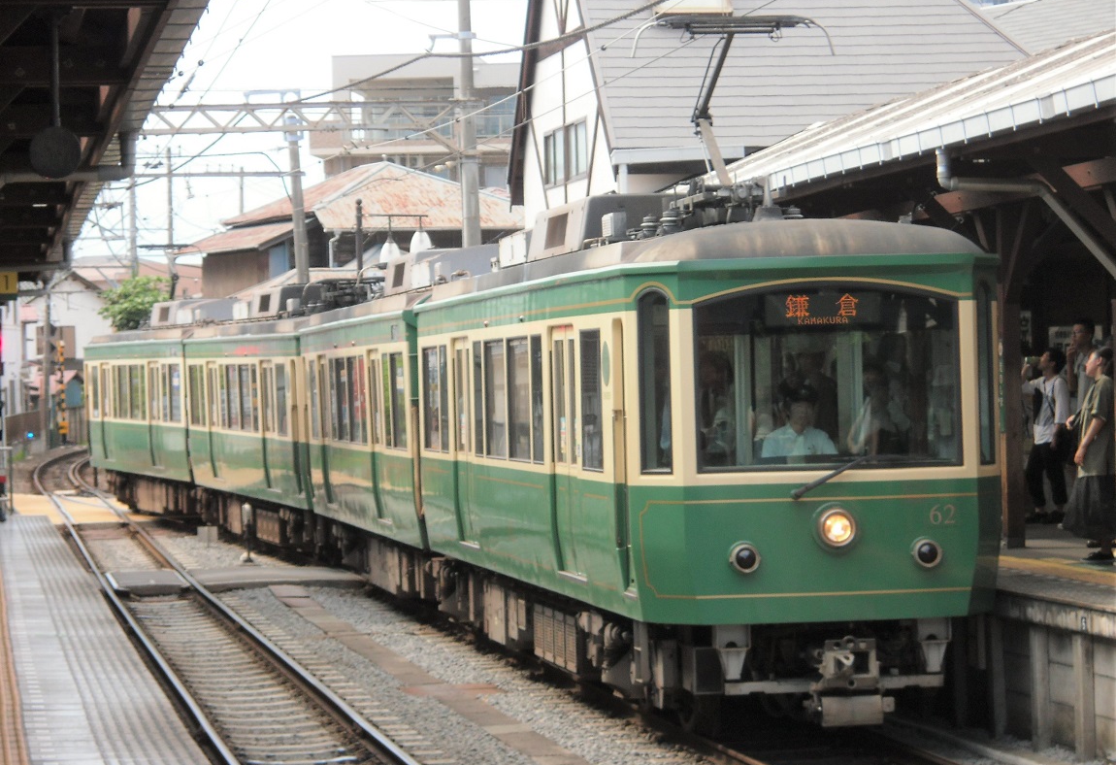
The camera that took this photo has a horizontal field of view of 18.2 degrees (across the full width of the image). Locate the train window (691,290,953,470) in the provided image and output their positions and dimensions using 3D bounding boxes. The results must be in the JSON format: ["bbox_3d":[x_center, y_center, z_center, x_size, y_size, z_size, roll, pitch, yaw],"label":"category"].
[{"bbox_3d":[1.718,-0.034,22.100,1.740,1.190,0.100,-1,0,-9],"label":"train window"}]

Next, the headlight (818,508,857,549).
[{"bbox_3d":[1.763,0.920,22.000,0.245,0.245,0.130,-1,0,-9],"label":"headlight"}]

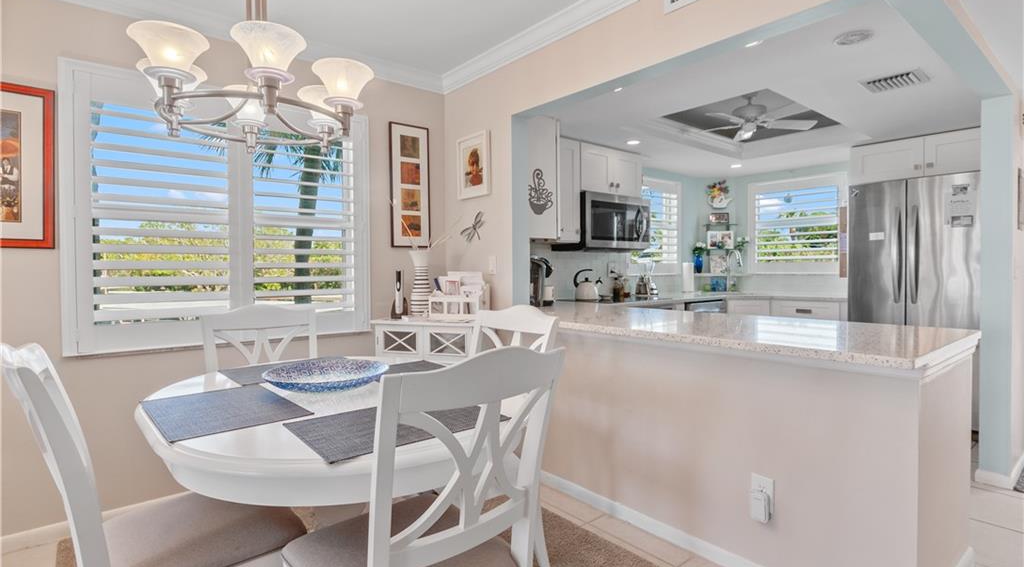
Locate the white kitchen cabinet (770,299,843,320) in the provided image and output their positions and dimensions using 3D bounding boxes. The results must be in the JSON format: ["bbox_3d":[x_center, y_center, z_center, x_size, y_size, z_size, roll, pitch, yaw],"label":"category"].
[{"bbox_3d":[2.649,0.597,4.216,0.600,0.870,0.516,-2,2,-43],"label":"white kitchen cabinet"}]

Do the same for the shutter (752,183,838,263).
[{"bbox_3d":[2.758,-0.559,4.702,0.080,0.850,0.812,-2,2,-42],"label":"shutter"}]

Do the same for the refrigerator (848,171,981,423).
[{"bbox_3d":[3.111,0.165,3.581,0.820,1.780,0.870,-2,2,-42],"label":"refrigerator"}]

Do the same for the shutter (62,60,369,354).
[{"bbox_3d":[-1.420,-0.346,2.535,1.390,1.310,0.080,-2,2,-38],"label":"shutter"}]

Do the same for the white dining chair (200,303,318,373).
[{"bbox_3d":[-0.978,0.623,2.084,0.490,1.000,0.560,-2,2,-43],"label":"white dining chair"}]

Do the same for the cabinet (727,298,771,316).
[{"bbox_3d":[2.422,0.573,4.715,0.600,0.860,0.400,-2,2,-42],"label":"cabinet"}]

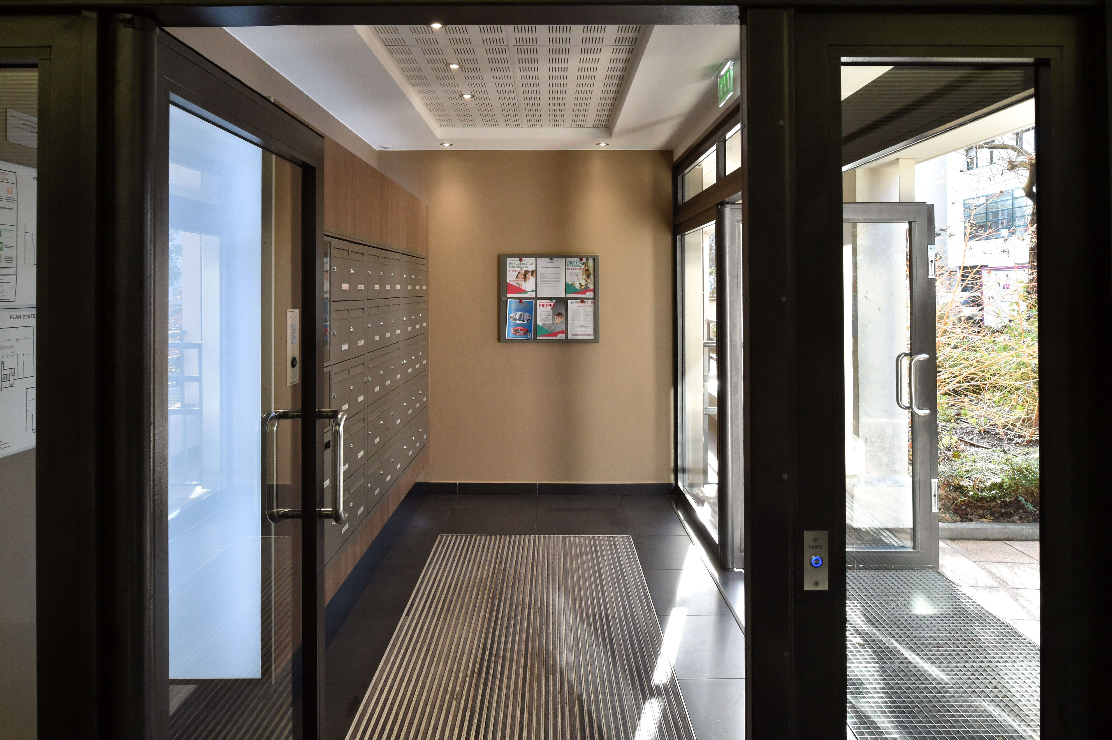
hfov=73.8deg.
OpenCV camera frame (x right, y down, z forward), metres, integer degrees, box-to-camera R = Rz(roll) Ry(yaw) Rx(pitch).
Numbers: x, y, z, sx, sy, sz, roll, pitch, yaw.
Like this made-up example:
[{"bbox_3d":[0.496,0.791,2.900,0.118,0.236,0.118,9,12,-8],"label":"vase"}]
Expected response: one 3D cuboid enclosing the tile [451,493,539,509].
[{"bbox_3d":[-0.441,0.975,5.472,0.610,0.012,0.360,0,6,0],"label":"tile"}]

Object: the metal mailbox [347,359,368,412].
[{"bbox_3d":[-1.127,0.078,3.645,0.310,0.277,0.280,0,5,0],"label":"metal mailbox"}]

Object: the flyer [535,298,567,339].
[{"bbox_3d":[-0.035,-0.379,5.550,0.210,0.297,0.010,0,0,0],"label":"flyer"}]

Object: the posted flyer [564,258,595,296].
[{"bbox_3d":[0.183,-0.694,5.570,0.210,0.297,0.015,0,0,0],"label":"posted flyer"}]

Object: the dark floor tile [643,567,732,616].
[{"bbox_3d":[0.658,1.140,3.806,0.360,0.012,0.572,0,6,0],"label":"dark floor tile"}]

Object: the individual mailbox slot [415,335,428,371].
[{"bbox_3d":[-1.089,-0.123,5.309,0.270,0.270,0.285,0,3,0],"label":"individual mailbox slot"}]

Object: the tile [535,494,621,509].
[{"bbox_3d":[0.170,0.975,5.472,0.610,0.012,0.360,0,6,0],"label":"tile"}]

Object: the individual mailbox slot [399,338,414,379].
[{"bbox_3d":[-1.055,-0.064,4.780,0.200,0.267,0.275,0,0,0],"label":"individual mailbox slot"}]

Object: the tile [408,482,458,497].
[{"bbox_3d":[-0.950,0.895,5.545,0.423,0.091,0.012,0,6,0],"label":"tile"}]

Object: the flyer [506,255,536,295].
[{"bbox_3d":[-0.258,-0.694,5.570,0.210,0.297,0.015,0,0,0],"label":"flyer"}]

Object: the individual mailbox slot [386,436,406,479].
[{"bbox_3d":[-1.114,0.522,4.395,0.330,0.260,0.270,0,5,0],"label":"individual mailbox slot"}]

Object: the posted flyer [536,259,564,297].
[{"bbox_3d":[-0.035,-0.694,5.570,0.210,0.297,0.015,0,0,0],"label":"posted flyer"}]

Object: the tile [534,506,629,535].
[{"bbox_3d":[0.169,1.014,4.961,0.600,0.012,0.600,0,6,0],"label":"tile"}]

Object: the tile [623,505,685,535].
[{"bbox_3d":[0.652,1.014,4.940,0.362,0.012,0.571,0,6,0],"label":"tile"}]

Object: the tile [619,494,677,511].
[{"bbox_3d":[0.650,0.964,5.387,0.363,0.012,0.329,0,6,0],"label":"tile"}]

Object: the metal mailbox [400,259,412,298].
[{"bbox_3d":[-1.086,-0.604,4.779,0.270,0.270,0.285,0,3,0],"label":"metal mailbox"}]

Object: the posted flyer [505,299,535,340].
[{"bbox_3d":[-0.266,-0.379,5.570,0.210,0.297,0.015,0,0,0],"label":"posted flyer"}]

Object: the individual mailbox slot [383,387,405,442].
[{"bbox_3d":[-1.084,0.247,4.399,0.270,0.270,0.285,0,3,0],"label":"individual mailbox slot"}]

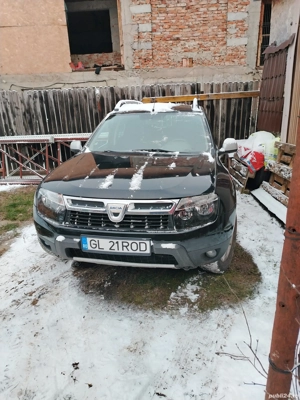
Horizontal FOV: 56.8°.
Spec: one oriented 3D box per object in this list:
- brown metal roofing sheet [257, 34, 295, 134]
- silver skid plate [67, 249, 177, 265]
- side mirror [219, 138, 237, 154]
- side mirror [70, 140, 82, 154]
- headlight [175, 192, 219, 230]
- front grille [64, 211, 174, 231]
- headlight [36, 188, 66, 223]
[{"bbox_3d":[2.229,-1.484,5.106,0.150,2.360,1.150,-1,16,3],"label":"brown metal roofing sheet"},{"bbox_3d":[-0.230,0.512,2.229,0.870,0.080,0.120,2,16,10],"label":"silver skid plate"},{"bbox_3d":[0.888,-0.590,3.116,0.210,0.180,0.130,2,16,10],"label":"side mirror"},{"bbox_3d":[-0.893,-0.655,3.433,0.210,0.180,0.130,2,16,10],"label":"side mirror"},{"bbox_3d":[0.374,0.089,2.080,0.350,0.240,0.280,-1,16,0],"label":"headlight"},{"bbox_3d":[-0.244,0.157,2.078,0.850,0.145,0.100,2,16,10],"label":"front grille"},{"bbox_3d":[-0.817,0.045,2.292,0.350,0.240,0.280,5,17,20],"label":"headlight"}]

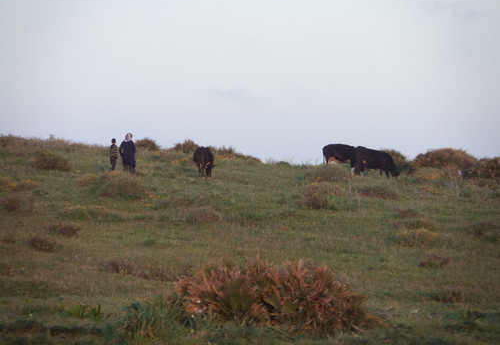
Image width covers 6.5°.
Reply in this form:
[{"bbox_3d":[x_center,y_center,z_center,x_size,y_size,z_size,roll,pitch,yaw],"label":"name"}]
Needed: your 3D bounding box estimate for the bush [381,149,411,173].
[{"bbox_3d":[6.156,-0.444,187.000,1.354,1.058,1.218,0,-1,0],"label":"bush"}]

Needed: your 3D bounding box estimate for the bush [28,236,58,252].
[{"bbox_3d":[-4.765,1.638,102.000,0.692,0.358,0.600,0,-2,0],"label":"bush"}]

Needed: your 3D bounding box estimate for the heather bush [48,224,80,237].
[{"bbox_3d":[-4.743,1.483,113.000,0.794,0.333,0.675,0,-1,0],"label":"heather bush"}]

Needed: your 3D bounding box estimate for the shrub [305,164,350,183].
[{"bbox_3d":[2.805,0.036,160.000,1.665,0.702,1.300,0,-2,0],"label":"shrub"}]

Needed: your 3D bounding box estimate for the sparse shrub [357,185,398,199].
[{"bbox_3d":[3.808,0.597,132.000,1.254,0.418,0.941,0,-1,0],"label":"sparse shrub"}]

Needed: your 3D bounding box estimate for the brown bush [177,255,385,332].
[{"bbox_3d":[0.400,1.711,62.000,2.890,1.066,2.312,0,-1,0],"label":"brown bush"}]

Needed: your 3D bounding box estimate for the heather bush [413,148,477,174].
[{"bbox_3d":[7.921,-0.489,180.000,2.606,1.027,2.000,0,-2,0],"label":"heather bush"}]

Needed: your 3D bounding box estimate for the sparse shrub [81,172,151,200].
[{"bbox_3d":[-4.382,0.424,144.000,2.212,0.848,1.880,0,-1,0],"label":"sparse shrub"}]

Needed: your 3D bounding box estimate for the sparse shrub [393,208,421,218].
[{"bbox_3d":[4.426,1.131,125.000,0.792,0.274,0.600,0,-2,0],"label":"sparse shrub"}]

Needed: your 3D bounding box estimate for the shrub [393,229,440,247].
[{"bbox_3d":[3.482,1.389,93.000,0.968,0.379,0.774,0,-1,0],"label":"shrub"}]

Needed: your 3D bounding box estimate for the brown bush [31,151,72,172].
[{"bbox_3d":[-7.949,-0.441,177.000,1.631,0.745,1.387,0,-1,0],"label":"brown bush"}]

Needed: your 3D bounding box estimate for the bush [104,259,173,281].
[{"bbox_3d":[-2.220,1.951,88.000,1.354,0.425,0.800,0,-2,0],"label":"bush"}]

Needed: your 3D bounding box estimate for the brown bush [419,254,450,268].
[{"bbox_3d":[3.465,1.653,83.000,0.601,0.263,0.511,0,-1,0],"label":"brown bush"}]

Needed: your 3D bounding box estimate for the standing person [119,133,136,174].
[{"bbox_3d":[-4.637,-0.675,168.000,0.646,1.615,0.420,0,-1,-6],"label":"standing person"}]

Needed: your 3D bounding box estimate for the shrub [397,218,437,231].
[{"bbox_3d":[4.370,1.365,116.000,1.018,0.342,0.866,0,-1,0],"label":"shrub"}]

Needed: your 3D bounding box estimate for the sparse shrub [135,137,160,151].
[{"bbox_3d":[-4.569,-1.248,197.000,1.217,0.605,1.000,0,-2,0],"label":"sparse shrub"}]

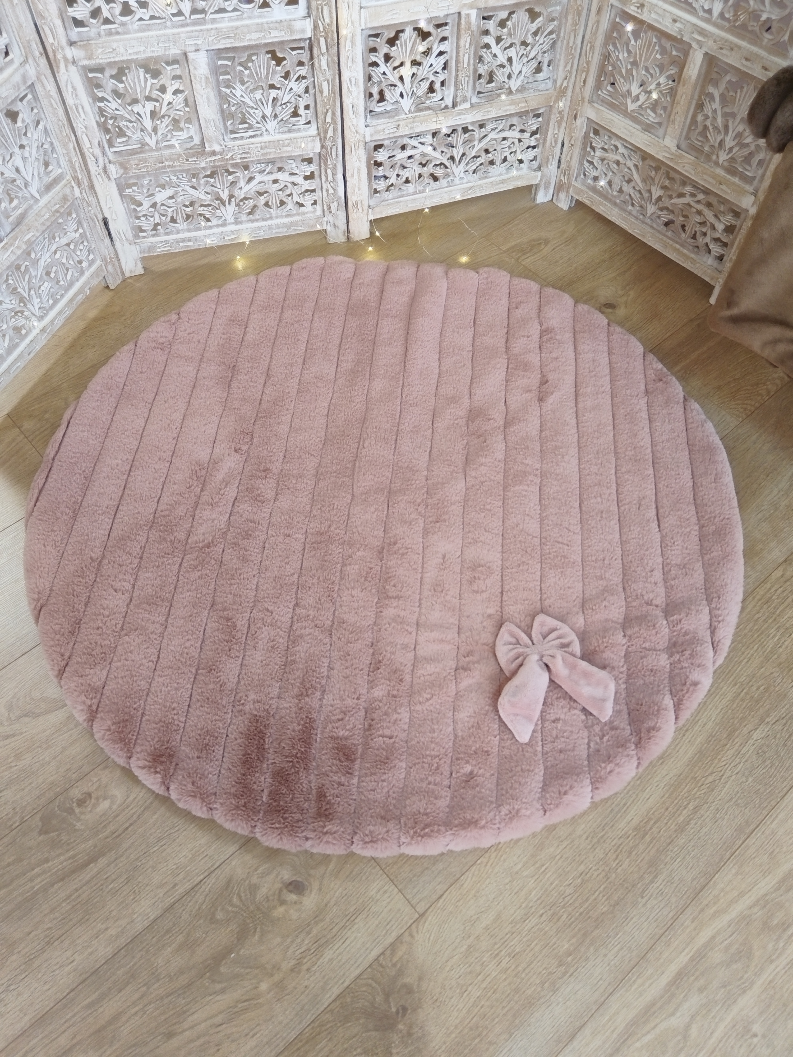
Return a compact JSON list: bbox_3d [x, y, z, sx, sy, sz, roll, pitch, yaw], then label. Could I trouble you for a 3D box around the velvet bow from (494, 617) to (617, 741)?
[{"bbox_3d":[0.187,0.175,0.970,0.148,0.028,0.155,-11,58,-7],"label":"velvet bow"}]

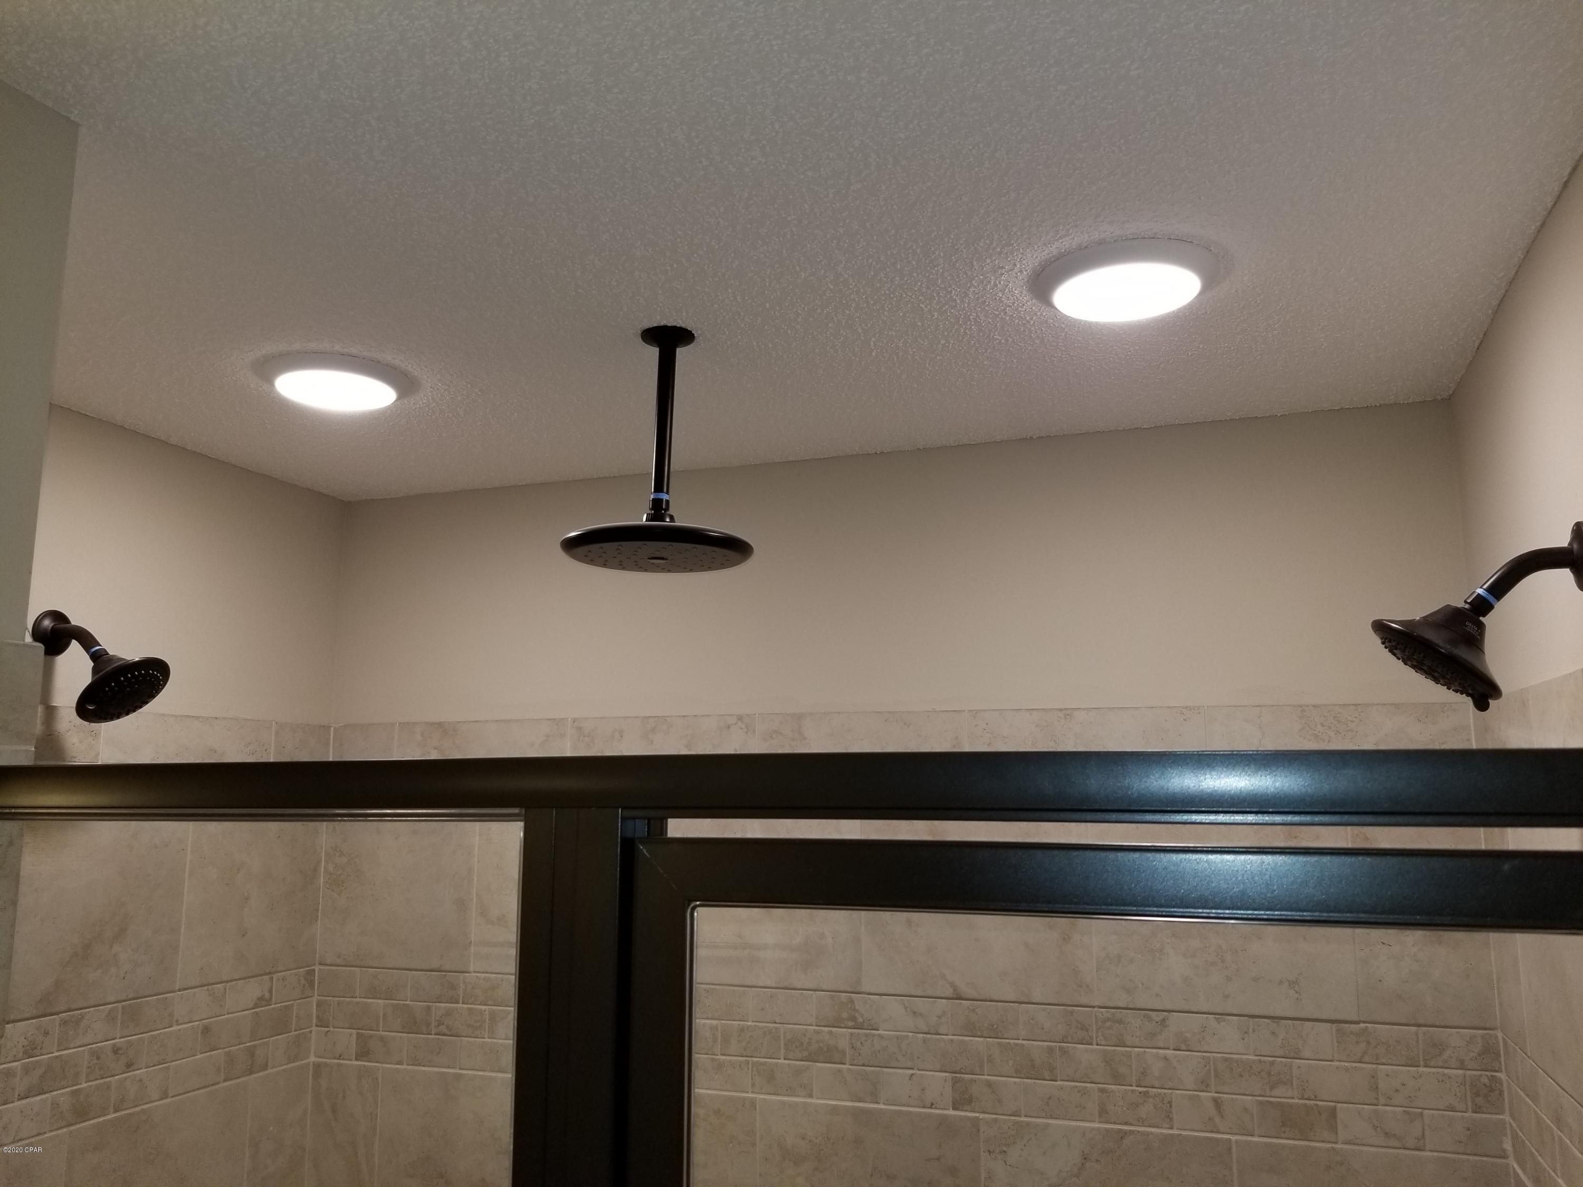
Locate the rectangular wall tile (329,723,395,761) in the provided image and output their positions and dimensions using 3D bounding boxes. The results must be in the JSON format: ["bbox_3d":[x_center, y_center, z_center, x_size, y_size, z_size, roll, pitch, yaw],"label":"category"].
[{"bbox_3d":[-0.757,0.267,2.107,0.136,0.074,0.009,-3,-10,19],"label":"rectangular wall tile"}]

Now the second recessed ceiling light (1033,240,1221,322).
[{"bbox_3d":[0.346,-0.314,1.229,0.188,0.022,0.188,-3,-10,19],"label":"second recessed ceiling light"}]

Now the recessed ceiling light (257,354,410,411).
[{"bbox_3d":[-0.585,-0.265,1.532,0.188,0.022,0.188,0,-9,0],"label":"recessed ceiling light"}]

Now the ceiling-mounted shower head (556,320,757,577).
[{"bbox_3d":[-0.146,-0.169,1.366,0.205,0.265,0.205,0,-9,0],"label":"ceiling-mounted shower head"}]

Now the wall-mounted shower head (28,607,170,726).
[{"bbox_3d":[-0.923,0.097,1.587,0.188,0.157,0.121,-3,-10,19],"label":"wall-mounted shower head"}]

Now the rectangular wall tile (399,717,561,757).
[{"bbox_3d":[-0.529,0.255,2.029,0.338,0.074,0.009,-3,-10,19],"label":"rectangular wall tile"}]

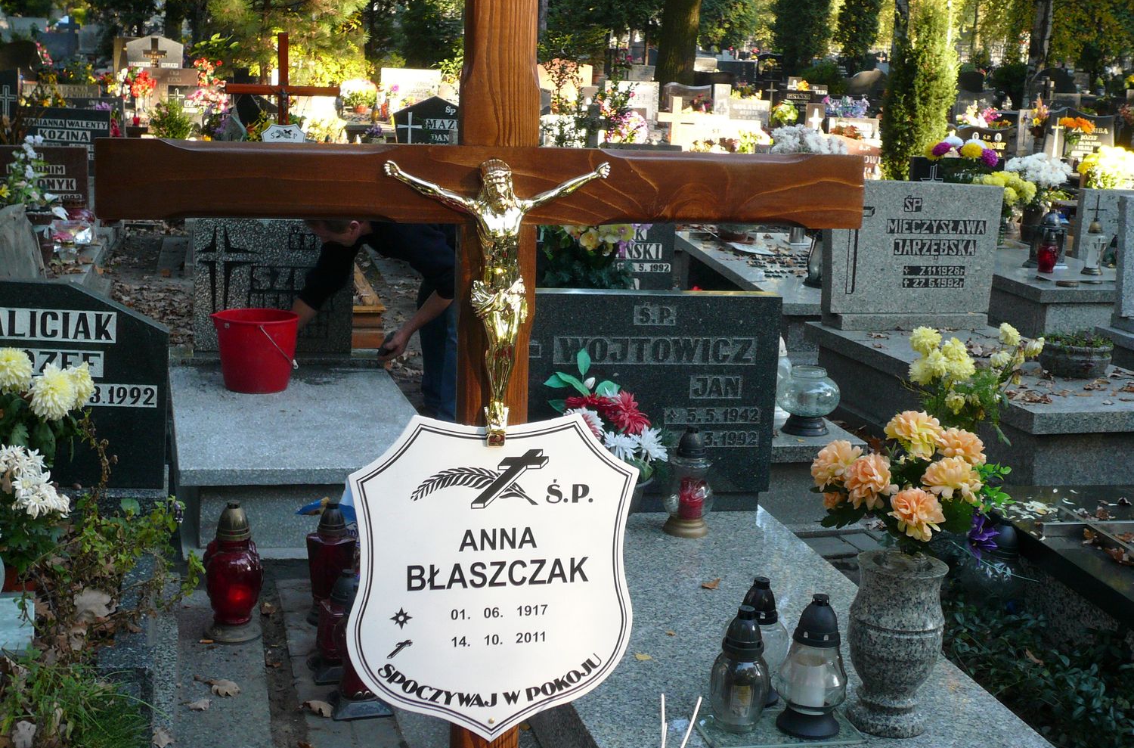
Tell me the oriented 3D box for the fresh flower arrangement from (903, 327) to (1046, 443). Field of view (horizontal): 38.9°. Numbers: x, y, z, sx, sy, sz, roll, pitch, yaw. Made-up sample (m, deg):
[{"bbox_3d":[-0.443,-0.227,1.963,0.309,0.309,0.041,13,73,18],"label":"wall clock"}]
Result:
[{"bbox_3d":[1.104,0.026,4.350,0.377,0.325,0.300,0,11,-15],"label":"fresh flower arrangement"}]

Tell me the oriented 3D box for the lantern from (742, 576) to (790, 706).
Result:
[{"bbox_3d":[0.389,0.539,3.270,0.127,0.262,0.127,0,12,-15],"label":"lantern"}]

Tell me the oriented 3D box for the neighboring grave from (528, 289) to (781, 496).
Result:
[{"bbox_3d":[0.159,0.053,4.520,0.880,0.570,0.095,0,12,-15],"label":"neighboring grave"}]

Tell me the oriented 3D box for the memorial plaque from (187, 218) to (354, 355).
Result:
[{"bbox_3d":[-1.099,-0.328,6.021,0.585,0.510,0.080,0,12,-15],"label":"memorial plaque"}]

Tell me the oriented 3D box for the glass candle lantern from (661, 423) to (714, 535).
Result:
[{"bbox_3d":[0.339,0.289,4.402,0.132,0.292,0.132,3,12,-1],"label":"glass candle lantern"}]

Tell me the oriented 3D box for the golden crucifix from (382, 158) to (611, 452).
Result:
[{"bbox_3d":[-0.070,-0.071,1.640,0.234,0.293,0.055,0,11,-13],"label":"golden crucifix"}]

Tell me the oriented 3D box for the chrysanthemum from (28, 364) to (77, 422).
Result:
[{"bbox_3d":[-1.184,0.043,3.700,0.107,0.134,0.095,-1,11,-18],"label":"chrysanthemum"}]

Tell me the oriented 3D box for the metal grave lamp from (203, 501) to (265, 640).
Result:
[{"bbox_3d":[-0.846,0.492,4.080,0.150,0.348,0.150,0,12,-15],"label":"metal grave lamp"}]

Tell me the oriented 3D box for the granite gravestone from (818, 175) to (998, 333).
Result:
[{"bbox_3d":[1.665,-0.570,7.750,0.791,0.693,0.200,0,11,-15],"label":"granite gravestone"}]

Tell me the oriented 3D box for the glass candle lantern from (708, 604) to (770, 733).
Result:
[{"bbox_3d":[0.302,0.499,2.754,0.099,0.208,0.099,3,11,-1],"label":"glass candle lantern"}]

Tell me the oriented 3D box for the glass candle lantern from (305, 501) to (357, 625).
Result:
[{"bbox_3d":[-0.621,0.488,4.249,0.140,0.313,0.140,0,12,-15],"label":"glass candle lantern"}]

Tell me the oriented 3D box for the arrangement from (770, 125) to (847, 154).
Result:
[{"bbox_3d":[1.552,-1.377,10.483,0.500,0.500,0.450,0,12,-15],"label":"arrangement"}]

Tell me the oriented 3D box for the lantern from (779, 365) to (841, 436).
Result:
[{"bbox_3d":[0.811,0.089,5.389,0.208,0.212,0.208,0,12,-15],"label":"lantern"}]

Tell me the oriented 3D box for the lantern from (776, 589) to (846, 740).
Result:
[{"bbox_3d":[0.421,0.492,2.748,0.128,0.237,0.128,0,12,-15],"label":"lantern"}]

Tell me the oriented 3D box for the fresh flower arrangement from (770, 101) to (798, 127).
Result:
[{"bbox_3d":[2.839,-3.402,21.000,0.380,0.344,0.380,0,11,-15],"label":"fresh flower arrangement"}]

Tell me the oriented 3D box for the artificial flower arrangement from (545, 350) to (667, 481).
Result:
[{"bbox_3d":[0.096,0.098,3.800,0.301,0.317,0.250,0,11,-15],"label":"artificial flower arrangement"}]

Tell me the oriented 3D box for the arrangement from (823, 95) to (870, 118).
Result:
[{"bbox_3d":[3.657,-3.494,21.000,0.630,0.297,0.380,0,11,-15],"label":"arrangement"}]

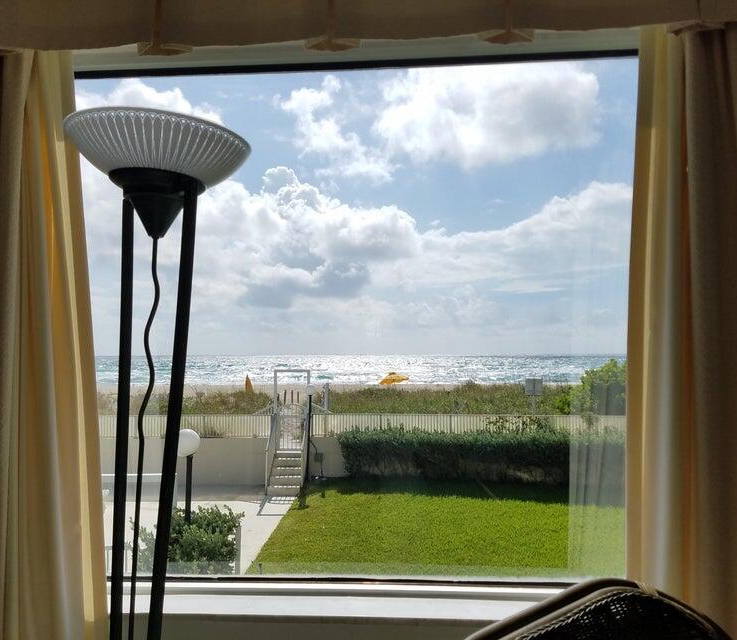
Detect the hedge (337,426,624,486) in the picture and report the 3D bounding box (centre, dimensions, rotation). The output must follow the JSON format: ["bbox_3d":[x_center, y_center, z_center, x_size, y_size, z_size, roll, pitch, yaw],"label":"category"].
[{"bbox_3d":[3.200,3.630,17.400,8.000,1.400,1.200,0,-3,4],"label":"hedge"}]

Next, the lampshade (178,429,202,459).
[{"bbox_3d":[-1.965,1.327,6.900,0.320,0.310,0.320,0,-3,0],"label":"lampshade"}]

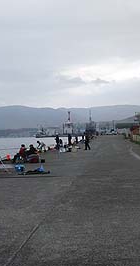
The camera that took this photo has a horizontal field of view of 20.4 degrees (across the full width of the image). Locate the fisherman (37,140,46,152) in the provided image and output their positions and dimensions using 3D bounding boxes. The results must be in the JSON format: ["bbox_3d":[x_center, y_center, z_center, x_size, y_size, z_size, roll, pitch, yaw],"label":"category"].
[{"bbox_3d":[-2.785,1.319,38.000,0.800,1.120,0.550,-1,0,0],"label":"fisherman"}]

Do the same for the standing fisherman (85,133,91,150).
[{"bbox_3d":[1.870,0.879,39.300,0.450,1.730,0.520,-1,0,6],"label":"standing fisherman"}]

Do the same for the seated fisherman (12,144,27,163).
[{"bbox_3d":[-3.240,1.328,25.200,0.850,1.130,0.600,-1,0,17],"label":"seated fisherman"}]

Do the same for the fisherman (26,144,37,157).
[{"bbox_3d":[-2.617,1.359,26.300,0.800,1.100,0.600,-1,0,-6],"label":"fisherman"}]

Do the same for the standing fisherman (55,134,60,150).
[{"bbox_3d":[-1.382,1.073,43.000,0.400,1.680,0.500,-1,0,6],"label":"standing fisherman"}]

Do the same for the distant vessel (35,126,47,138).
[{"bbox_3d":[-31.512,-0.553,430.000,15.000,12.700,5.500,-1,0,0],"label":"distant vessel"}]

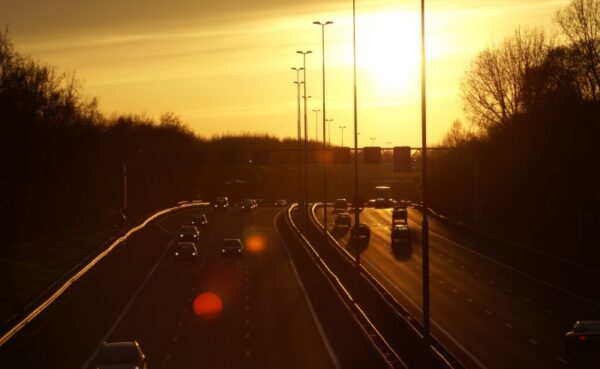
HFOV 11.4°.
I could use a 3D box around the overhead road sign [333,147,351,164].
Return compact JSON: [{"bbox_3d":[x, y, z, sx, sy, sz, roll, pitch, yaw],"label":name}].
[{"bbox_3d":[4.813,-3.277,344.000,1.850,1.850,0.400,-1,1,-1],"label":"overhead road sign"}]

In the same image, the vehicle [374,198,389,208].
[{"bbox_3d":[13.134,3.118,485.000,1.850,1.650,4.500,-1,0,0],"label":"vehicle"}]

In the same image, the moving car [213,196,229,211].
[{"bbox_3d":[-11.325,2.878,432.000,1.800,1.850,4.500,-1,0,0],"label":"moving car"}]

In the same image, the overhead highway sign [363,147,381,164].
[{"bbox_3d":[8.285,-3.312,344.000,1.850,1.800,0.400,-1,1,-1],"label":"overhead highway sign"}]

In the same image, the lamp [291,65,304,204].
[{"bbox_3d":[-0.201,-7.280,465.000,1.950,21.600,0.400,-1,0,0],"label":"lamp"}]

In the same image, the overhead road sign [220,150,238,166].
[{"bbox_3d":[-8.044,-2.979,344.000,1.850,1.800,0.400,-1,1,-1],"label":"overhead road sign"}]

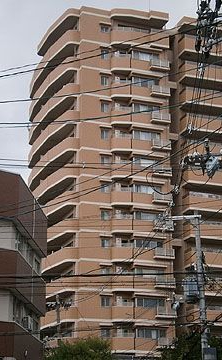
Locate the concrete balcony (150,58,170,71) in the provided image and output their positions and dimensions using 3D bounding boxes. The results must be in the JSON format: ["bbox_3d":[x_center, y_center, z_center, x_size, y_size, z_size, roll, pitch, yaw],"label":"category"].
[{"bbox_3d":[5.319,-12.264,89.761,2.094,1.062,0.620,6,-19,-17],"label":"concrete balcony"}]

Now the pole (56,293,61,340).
[{"bbox_3d":[-4.232,14.507,65.533,0.380,10.819,0.380,0,-16,0],"label":"pole"}]

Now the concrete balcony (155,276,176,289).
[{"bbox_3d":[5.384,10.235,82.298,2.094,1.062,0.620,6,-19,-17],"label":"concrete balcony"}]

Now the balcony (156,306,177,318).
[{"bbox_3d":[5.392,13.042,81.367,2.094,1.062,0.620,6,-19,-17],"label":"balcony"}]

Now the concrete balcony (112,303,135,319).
[{"bbox_3d":[0.983,12.865,80.492,2.242,1.888,1.268,6,-19,-17],"label":"concrete balcony"}]

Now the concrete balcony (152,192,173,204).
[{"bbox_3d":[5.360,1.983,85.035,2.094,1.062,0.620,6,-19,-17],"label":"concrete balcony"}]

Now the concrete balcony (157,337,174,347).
[{"bbox_3d":[5.368,15.849,81.033,2.128,1.138,0.742,6,-17,-23],"label":"concrete balcony"}]

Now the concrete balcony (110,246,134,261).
[{"bbox_3d":[1.229,7.530,82.992,2.178,1.534,1.386,4,-16,-15],"label":"concrete balcony"}]

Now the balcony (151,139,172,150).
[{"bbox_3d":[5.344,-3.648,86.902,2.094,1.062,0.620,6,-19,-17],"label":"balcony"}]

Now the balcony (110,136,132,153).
[{"bbox_3d":[1.168,-3.533,86.124,2.178,1.584,1.386,4,-16,-15],"label":"balcony"}]

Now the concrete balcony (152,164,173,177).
[{"bbox_3d":[5.275,-1.053,85.816,2.128,1.138,0.742,6,-17,-23],"label":"concrete balcony"}]

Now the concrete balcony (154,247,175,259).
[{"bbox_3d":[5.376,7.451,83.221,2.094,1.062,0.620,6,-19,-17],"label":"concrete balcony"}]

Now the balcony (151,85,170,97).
[{"bbox_3d":[5.229,-9.403,88.179,2.128,1.138,0.742,6,-17,-23],"label":"balcony"}]

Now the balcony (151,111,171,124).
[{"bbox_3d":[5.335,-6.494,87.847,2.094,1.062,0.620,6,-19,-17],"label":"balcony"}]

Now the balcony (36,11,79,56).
[{"bbox_3d":[-6.020,-16.539,94.364,2.079,0.891,11.284,6,-17,-23],"label":"balcony"}]

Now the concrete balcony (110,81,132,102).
[{"bbox_3d":[1.137,-9.318,87.761,2.178,1.782,1.386,4,-16,-15],"label":"concrete balcony"}]

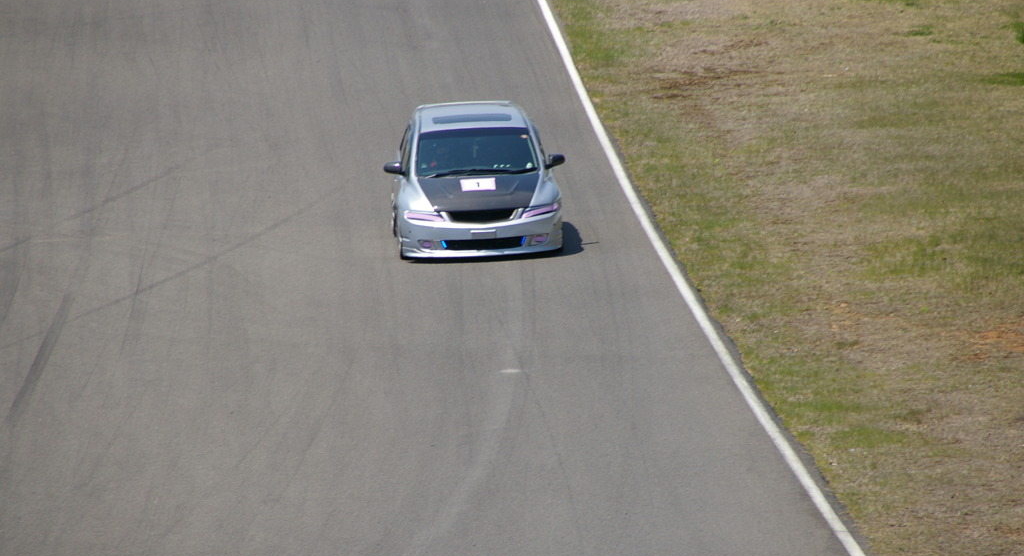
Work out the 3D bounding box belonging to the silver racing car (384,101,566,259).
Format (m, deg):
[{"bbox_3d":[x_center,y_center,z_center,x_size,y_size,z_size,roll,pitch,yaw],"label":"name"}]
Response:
[{"bbox_3d":[-0.406,-1.055,117.000,1.830,1.430,4.720,-3,6,-2],"label":"silver racing car"}]

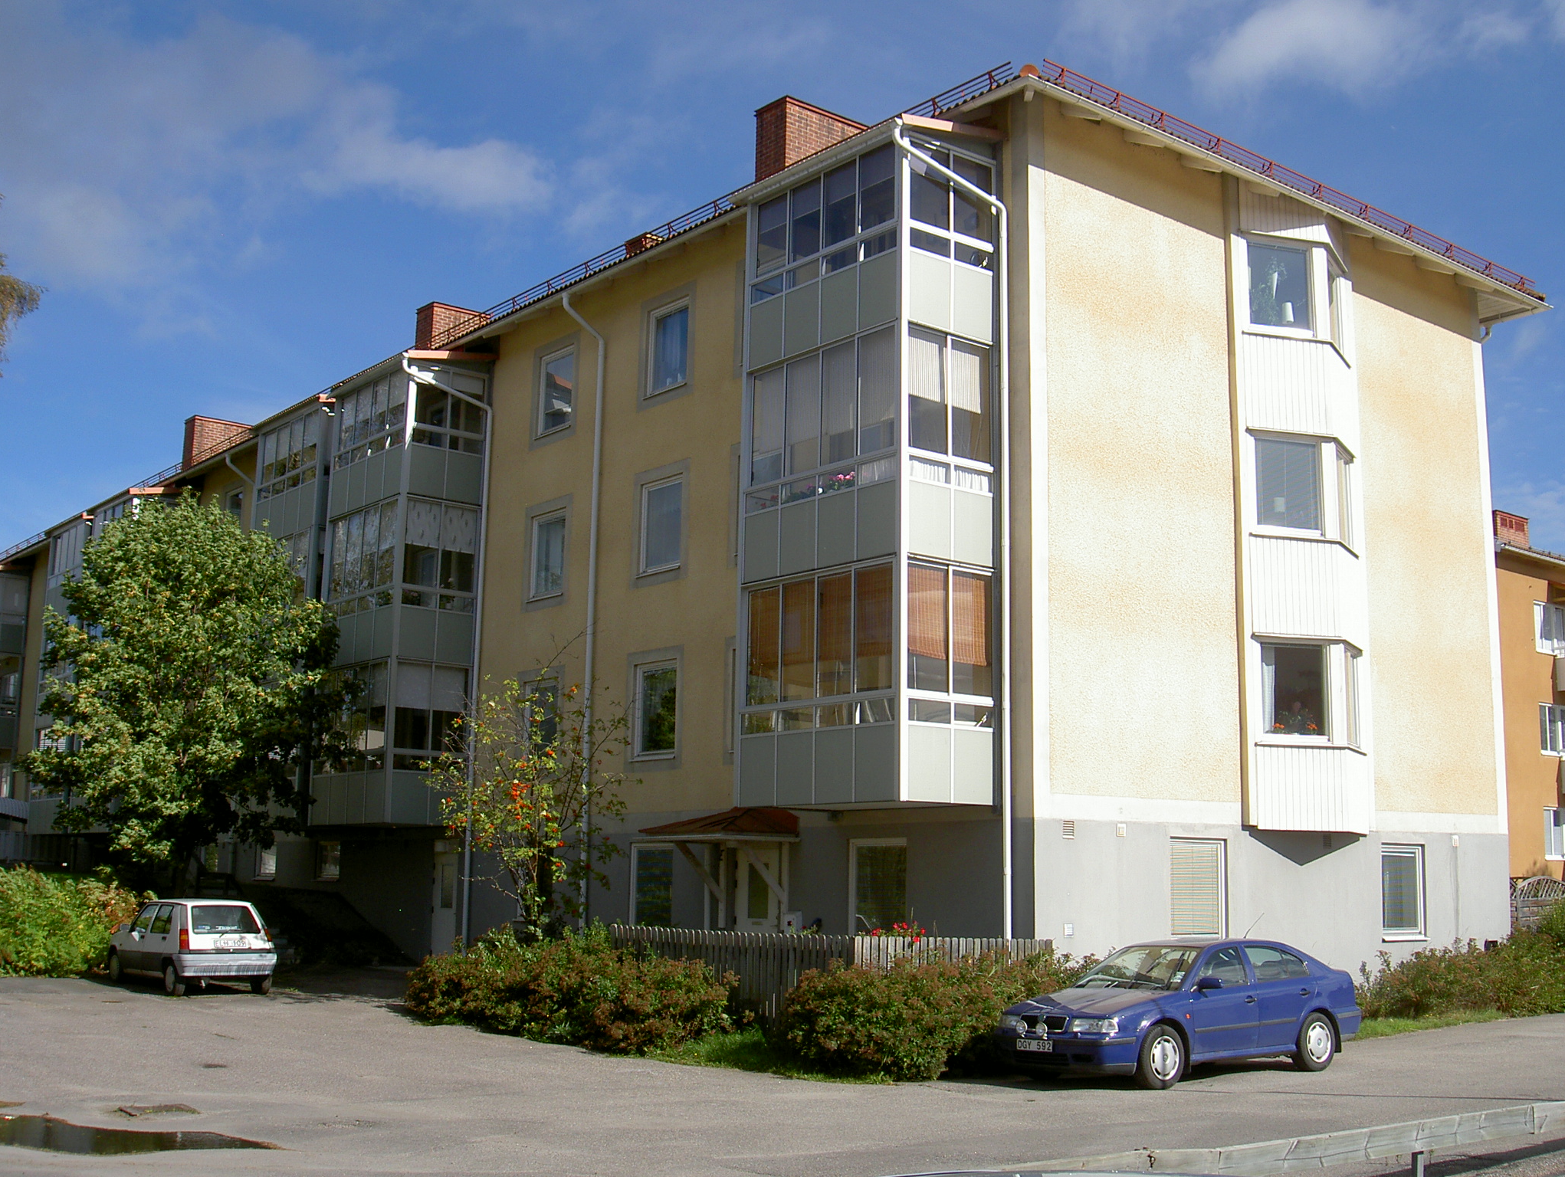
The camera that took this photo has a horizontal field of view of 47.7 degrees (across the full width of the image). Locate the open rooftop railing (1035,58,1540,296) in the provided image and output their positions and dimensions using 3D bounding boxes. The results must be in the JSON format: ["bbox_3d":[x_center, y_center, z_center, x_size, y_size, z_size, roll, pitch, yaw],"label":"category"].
[{"bbox_3d":[7.912,-5.793,26.058,12.100,0.270,0.240,9,-12,-38],"label":"open rooftop railing"}]

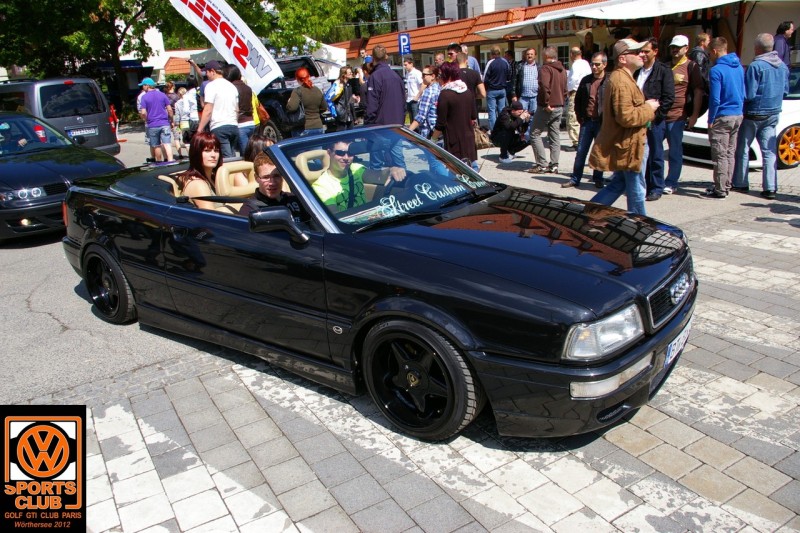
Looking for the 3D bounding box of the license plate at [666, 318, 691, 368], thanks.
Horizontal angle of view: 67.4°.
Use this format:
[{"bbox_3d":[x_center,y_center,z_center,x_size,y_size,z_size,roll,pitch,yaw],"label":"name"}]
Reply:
[{"bbox_3d":[1.293,0.352,2.780,0.030,0.115,0.520,11,21,35],"label":"license plate"}]

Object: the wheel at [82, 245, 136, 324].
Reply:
[{"bbox_3d":[-1.978,0.090,4.233,0.599,0.599,0.210,11,21,35],"label":"wheel"}]

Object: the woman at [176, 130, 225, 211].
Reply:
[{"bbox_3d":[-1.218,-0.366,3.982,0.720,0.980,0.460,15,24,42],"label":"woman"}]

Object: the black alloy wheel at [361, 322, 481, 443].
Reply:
[{"bbox_3d":[0.118,0.488,2.758,0.599,0.599,0.210,11,21,35],"label":"black alloy wheel"}]

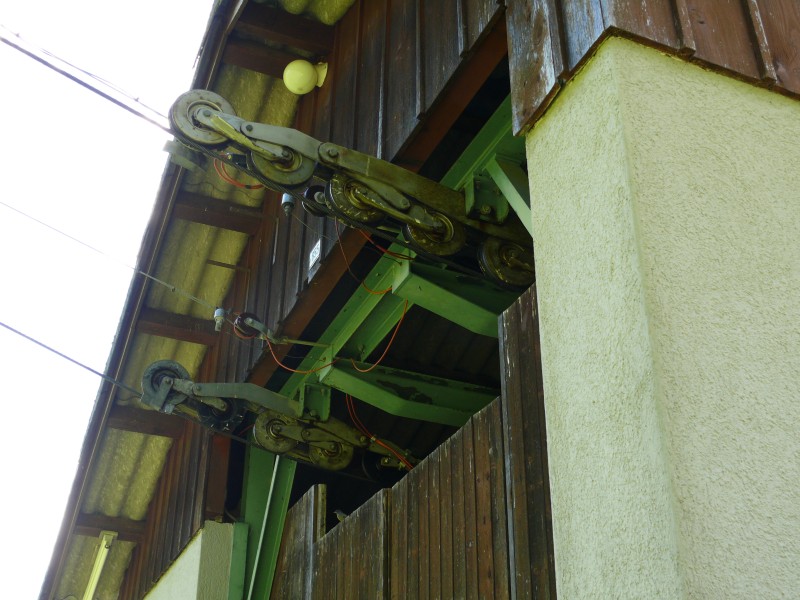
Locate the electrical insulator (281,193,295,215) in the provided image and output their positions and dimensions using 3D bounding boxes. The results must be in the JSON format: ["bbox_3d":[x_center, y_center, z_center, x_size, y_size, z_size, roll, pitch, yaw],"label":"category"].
[{"bbox_3d":[-0.430,-0.362,3.807,0.048,0.106,0.048,0,-31,0],"label":"electrical insulator"}]

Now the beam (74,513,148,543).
[{"bbox_3d":[-2.126,1.668,7.268,0.490,0.117,0.105,13,-54,-20],"label":"beam"}]

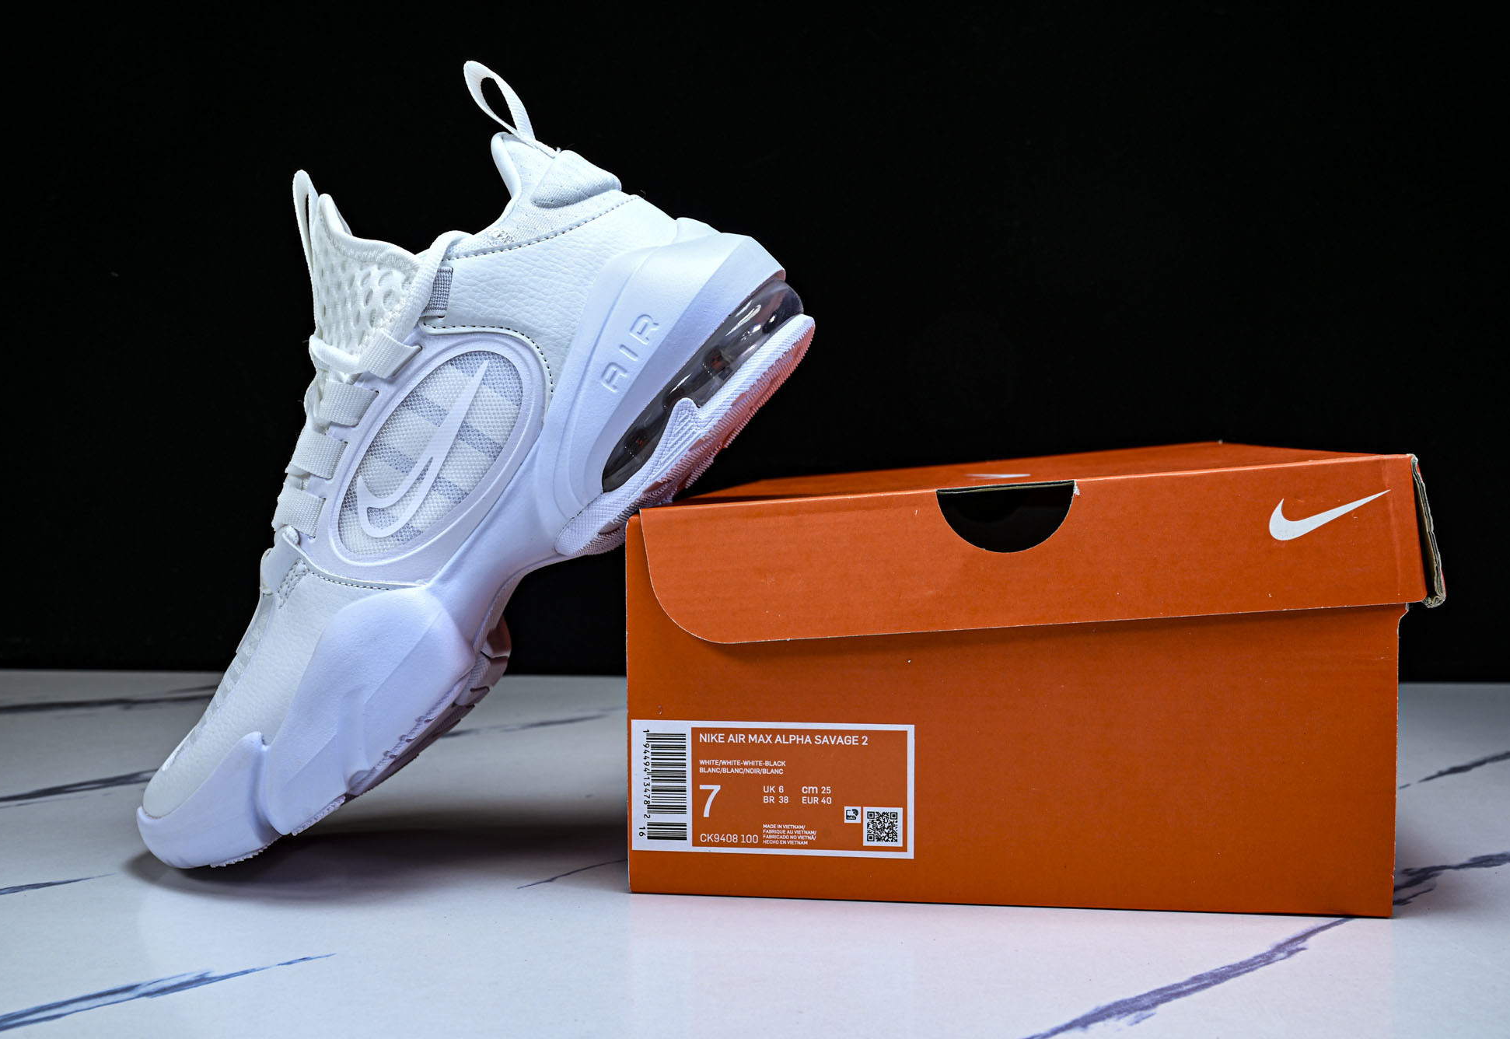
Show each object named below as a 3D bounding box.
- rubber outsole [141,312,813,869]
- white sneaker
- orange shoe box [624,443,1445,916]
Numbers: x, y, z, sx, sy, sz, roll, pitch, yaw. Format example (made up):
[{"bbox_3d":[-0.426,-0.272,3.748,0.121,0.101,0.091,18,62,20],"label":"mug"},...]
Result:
[{"bbox_3d":[-0.092,0.024,0.532,0.286,0.046,0.103,-44,-3,7],"label":"rubber outsole"},{"bbox_3d":[-0.133,-0.019,0.534,0.289,0.166,0.107,-44,-3,7],"label":"white sneaker"},{"bbox_3d":[0.098,0.040,0.635,0.235,0.131,0.339,0,3,7],"label":"orange shoe box"}]

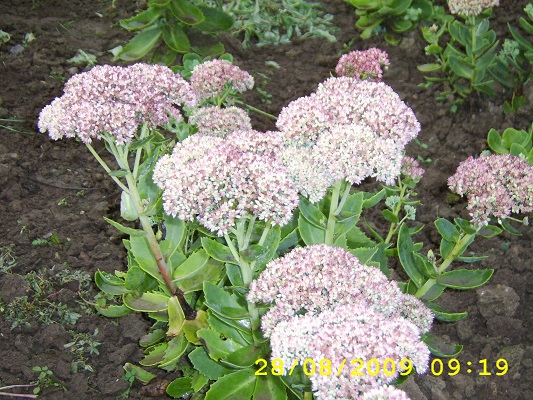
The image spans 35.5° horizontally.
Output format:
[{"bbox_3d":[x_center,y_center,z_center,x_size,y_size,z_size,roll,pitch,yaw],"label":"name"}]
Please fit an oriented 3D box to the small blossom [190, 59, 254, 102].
[{"bbox_3d":[-0.064,-0.171,1.200,0.092,0.052,0.084,0,39,0],"label":"small blossom"}]

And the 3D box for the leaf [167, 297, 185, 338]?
[{"bbox_3d":[-0.127,0.160,1.140,0.024,0.012,0.057,0,74,0],"label":"leaf"}]

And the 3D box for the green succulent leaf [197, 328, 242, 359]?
[{"bbox_3d":[-0.055,0.196,1.096,0.072,0.010,0.034,17,52,10],"label":"green succulent leaf"}]

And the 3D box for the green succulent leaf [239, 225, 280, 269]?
[{"bbox_3d":[-0.002,0.057,1.018,0.027,0.011,0.061,29,74,25],"label":"green succulent leaf"}]

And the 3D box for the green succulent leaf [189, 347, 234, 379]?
[{"bbox_3d":[-0.069,0.215,1.110,0.074,0.014,0.030,17,38,0],"label":"green succulent leaf"}]

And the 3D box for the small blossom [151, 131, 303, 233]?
[{"bbox_3d":[-0.047,-0.019,0.950,0.165,0.100,0.145,0,37,0],"label":"small blossom"}]

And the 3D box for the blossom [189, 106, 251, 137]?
[{"bbox_3d":[-0.062,-0.099,1.120,0.086,0.050,0.078,0,37,0],"label":"blossom"}]

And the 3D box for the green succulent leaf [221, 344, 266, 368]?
[{"bbox_3d":[-0.029,0.199,1.063,0.056,0.011,0.026,-12,46,-15],"label":"green succulent leaf"}]

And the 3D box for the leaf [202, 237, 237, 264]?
[{"bbox_3d":[-0.056,0.061,1.020,0.057,0.013,0.026,34,42,0],"label":"leaf"}]

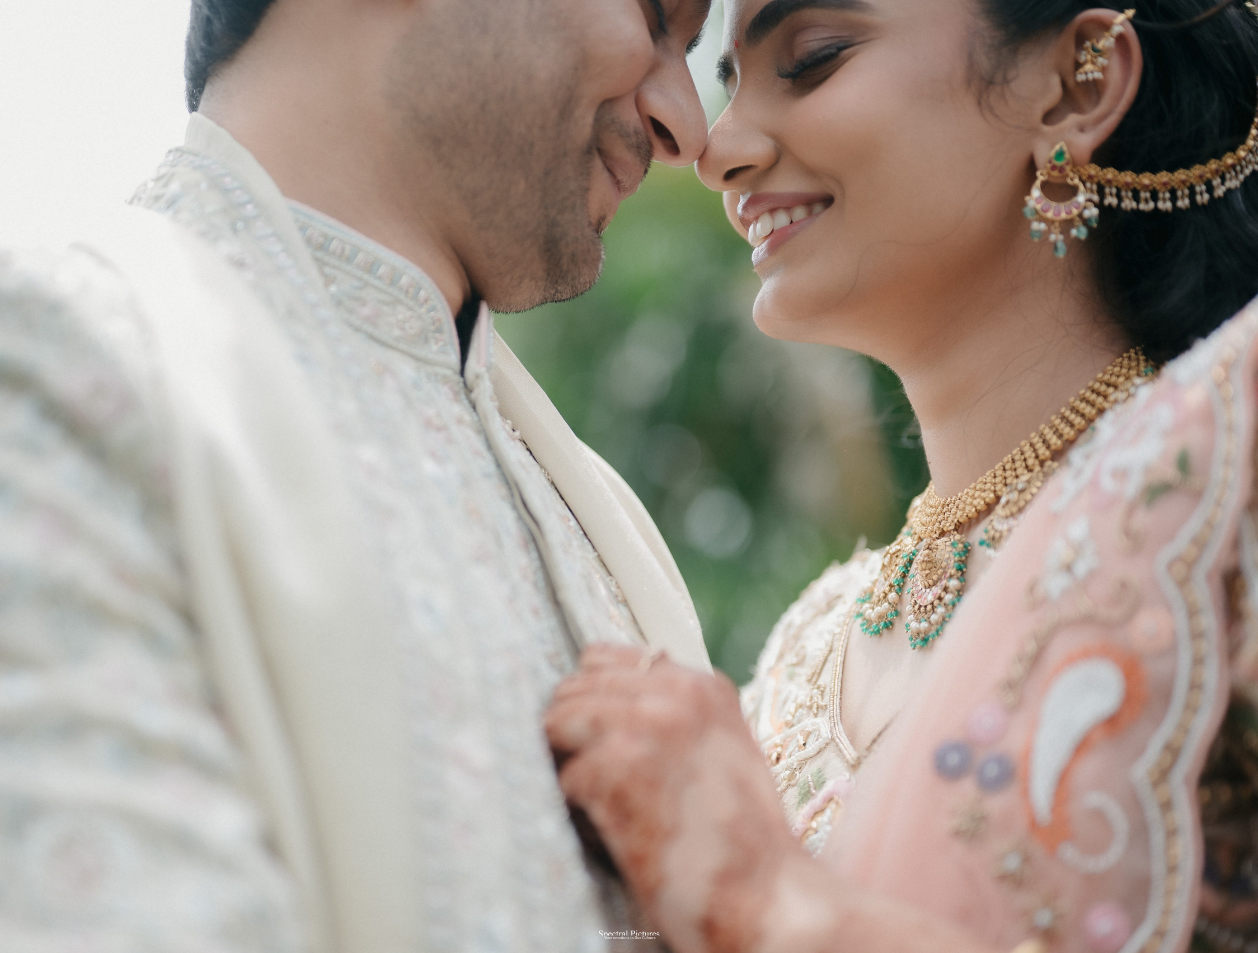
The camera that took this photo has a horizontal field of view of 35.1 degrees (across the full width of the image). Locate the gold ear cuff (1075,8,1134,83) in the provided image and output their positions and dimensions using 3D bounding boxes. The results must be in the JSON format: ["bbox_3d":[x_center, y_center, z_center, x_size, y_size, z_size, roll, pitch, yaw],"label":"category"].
[{"bbox_3d":[0.184,-0.167,0.772,0.022,0.028,0.013,0,-5,-2],"label":"gold ear cuff"}]

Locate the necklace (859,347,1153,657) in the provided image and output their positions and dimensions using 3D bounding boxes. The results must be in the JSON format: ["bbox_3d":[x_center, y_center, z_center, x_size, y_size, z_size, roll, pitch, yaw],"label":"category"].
[{"bbox_3d":[0.163,0.005,0.815,0.138,0.128,0.130,4,-6,-37],"label":"necklace"}]

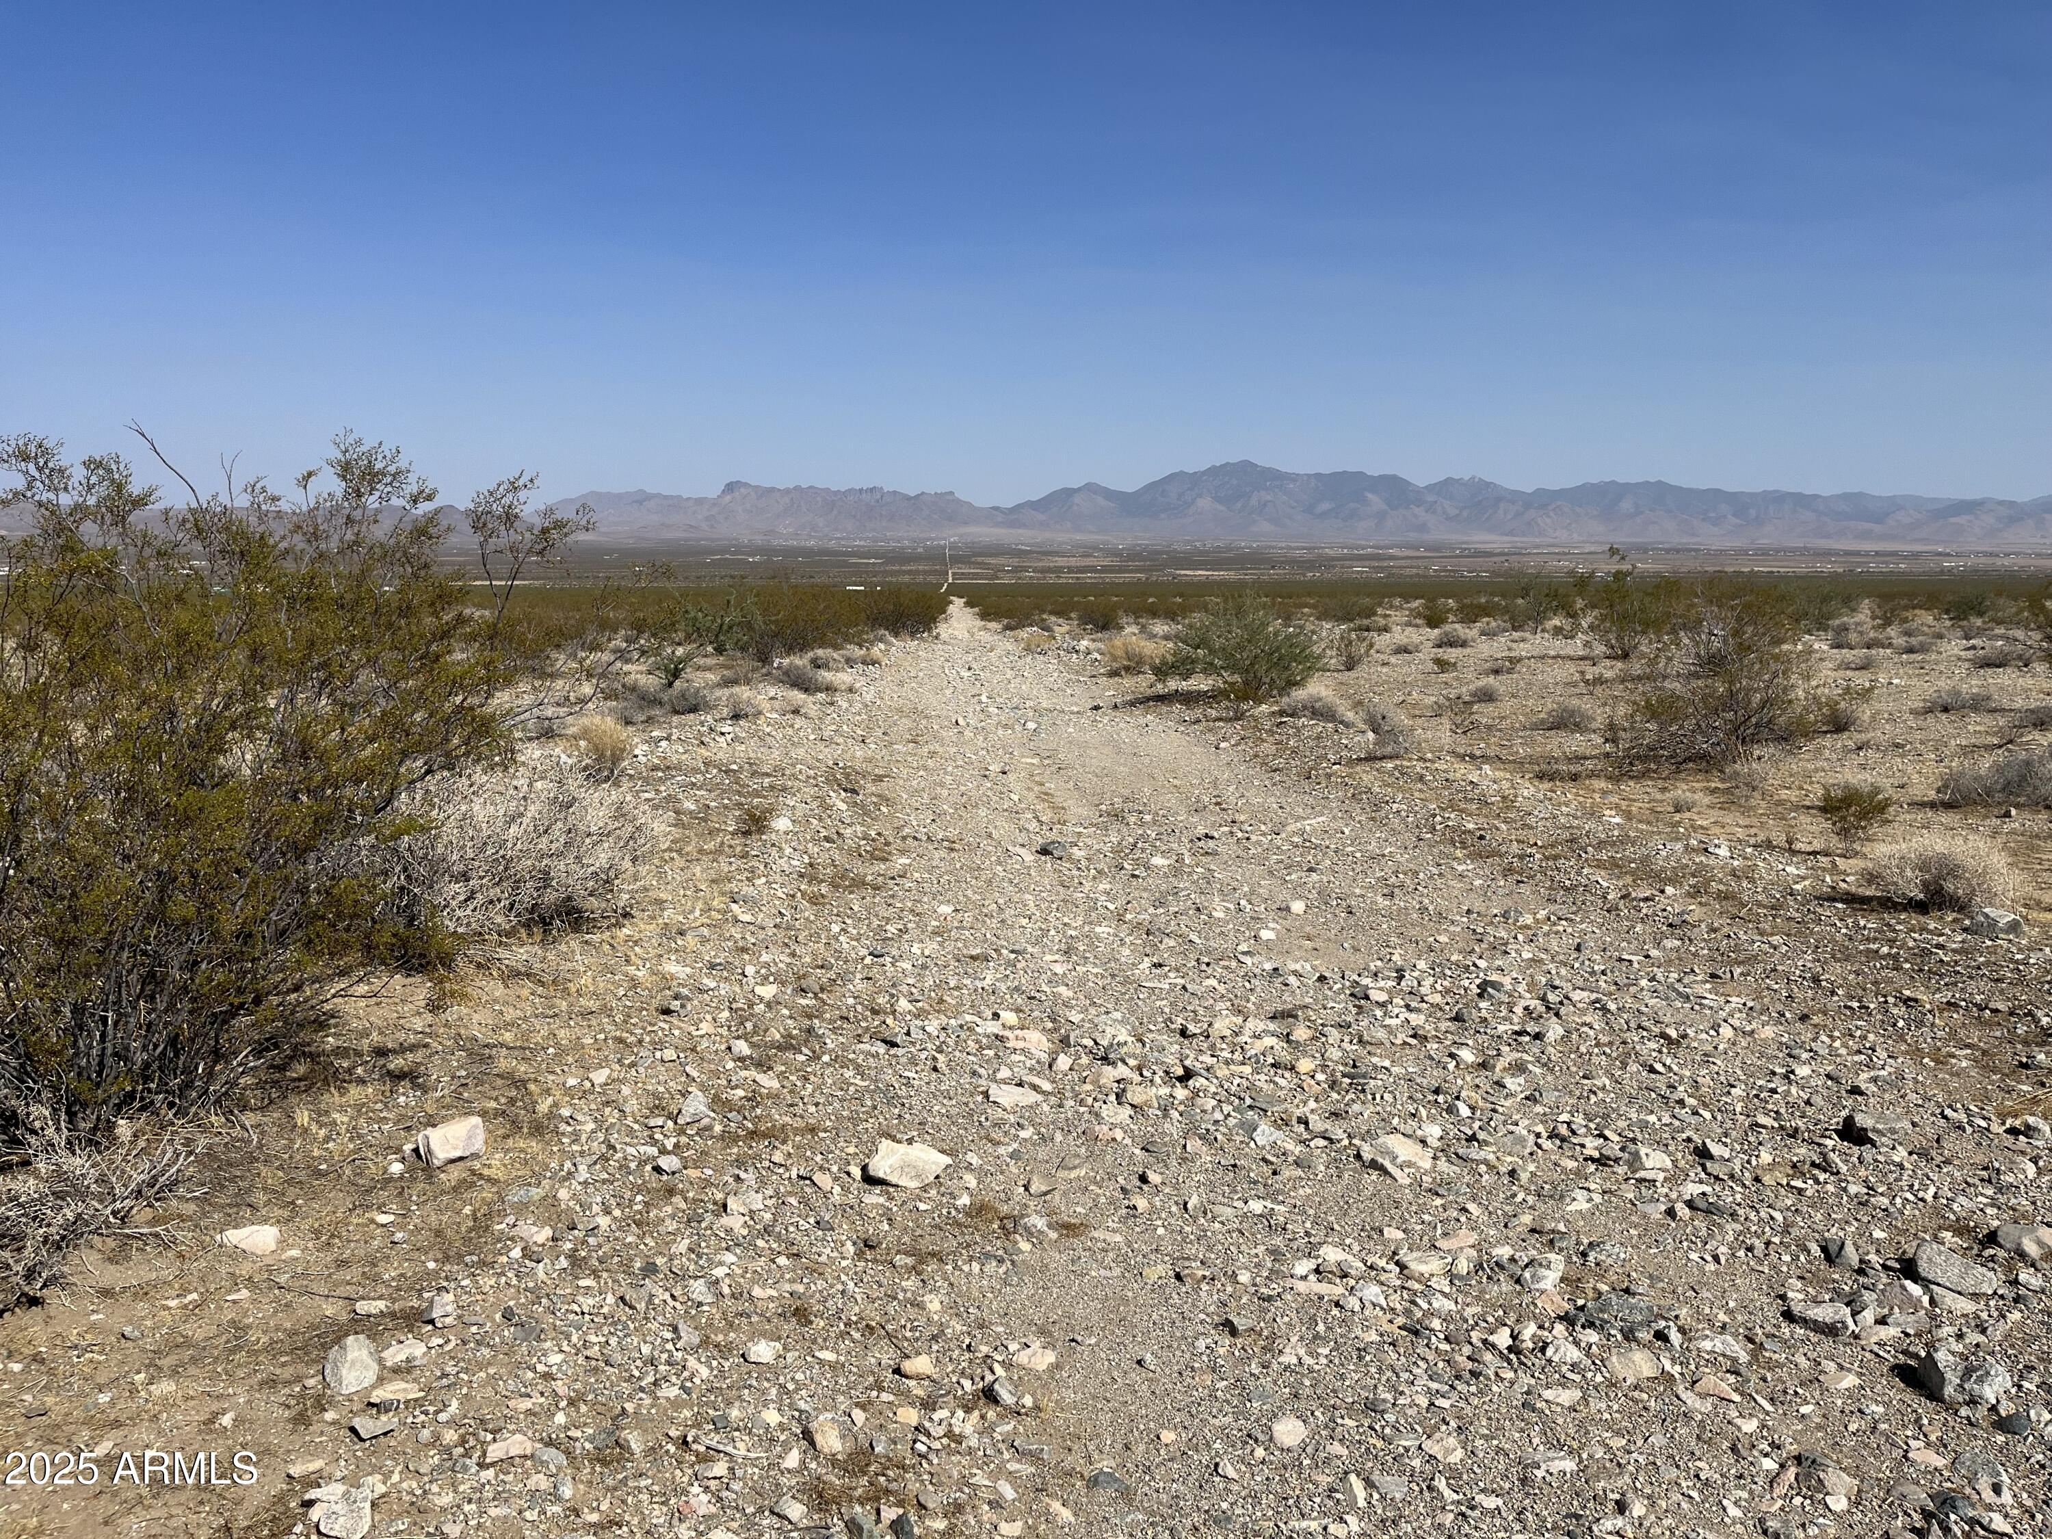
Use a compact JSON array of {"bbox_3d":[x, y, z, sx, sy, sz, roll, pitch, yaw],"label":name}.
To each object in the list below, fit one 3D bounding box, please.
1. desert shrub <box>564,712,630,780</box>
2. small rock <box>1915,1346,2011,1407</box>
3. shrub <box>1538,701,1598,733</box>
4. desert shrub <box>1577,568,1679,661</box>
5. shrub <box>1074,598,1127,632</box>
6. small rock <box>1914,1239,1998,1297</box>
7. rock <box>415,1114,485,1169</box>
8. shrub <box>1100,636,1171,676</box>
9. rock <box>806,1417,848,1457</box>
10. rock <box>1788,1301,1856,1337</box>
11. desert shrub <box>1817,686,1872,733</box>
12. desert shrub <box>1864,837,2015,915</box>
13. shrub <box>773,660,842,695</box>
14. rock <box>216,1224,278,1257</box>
[{"bbox_3d":[-3.156,-0.194,11.354,0.482,0.429,0.444,-2,9,-15],"label":"desert shrub"},{"bbox_3d":[1.809,1.153,2.967,0.165,0.085,0.120,6,10,33],"label":"small rock"},{"bbox_3d":[5.821,-0.568,16.533,0.600,0.330,0.550,3,9,19],"label":"shrub"},{"bbox_3d":[10.637,-2.801,27.304,1.680,1.626,1.545,3,9,21],"label":"desert shrub"},{"bbox_3d":[1.892,-3.992,39.474,1.316,0.838,1.211,0,9,3],"label":"shrub"},{"bbox_3d":[2.099,1.125,3.479,0.110,0.085,0.170,-6,11,-37],"label":"small rock"},{"bbox_3d":[-1.522,0.984,4.070,0.170,0.100,0.120,-5,10,-31],"label":"rock"},{"bbox_3d":[1.643,-1.691,22.900,0.994,0.584,0.950,1,9,4],"label":"shrub"},{"bbox_3d":[-0.358,1.195,2.784,0.070,0.050,0.065,-1,9,-8],"label":"rock"},{"bbox_3d":[1.689,1.167,3.271,0.125,0.055,0.085,7,11,38],"label":"rock"},{"bbox_3d":[8.649,-0.635,16.288,0.530,0.500,0.500,5,10,28],"label":"desert shrub"},{"bbox_3d":[4.316,0.465,7.329,0.632,0.320,0.582,5,10,31],"label":"desert shrub"},{"bbox_3d":[-2.603,-1.101,18.400,0.798,0.413,0.700,-1,9,-8],"label":"shrub"},{"bbox_3d":[-1.801,1.090,3.570,0.140,0.050,0.085,-4,10,-28],"label":"rock"}]

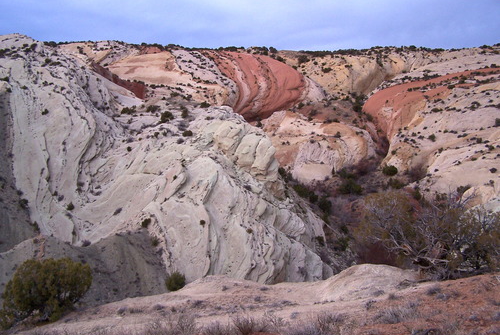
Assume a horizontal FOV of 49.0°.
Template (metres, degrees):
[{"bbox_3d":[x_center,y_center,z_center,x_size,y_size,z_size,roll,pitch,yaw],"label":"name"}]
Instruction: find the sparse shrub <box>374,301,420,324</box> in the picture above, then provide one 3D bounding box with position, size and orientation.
[{"bbox_3d":[2.553,2.510,9.500,0.796,0.314,0.677,0,5,0],"label":"sparse shrub"}]

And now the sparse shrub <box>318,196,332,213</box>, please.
[{"bbox_3d":[11.692,5.730,85.000,2.168,2.478,1.843,0,5,0],"label":"sparse shrub"}]

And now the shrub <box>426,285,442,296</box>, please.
[{"bbox_3d":[4.538,3.025,13.500,0.394,0.245,0.334,0,5,0],"label":"shrub"}]

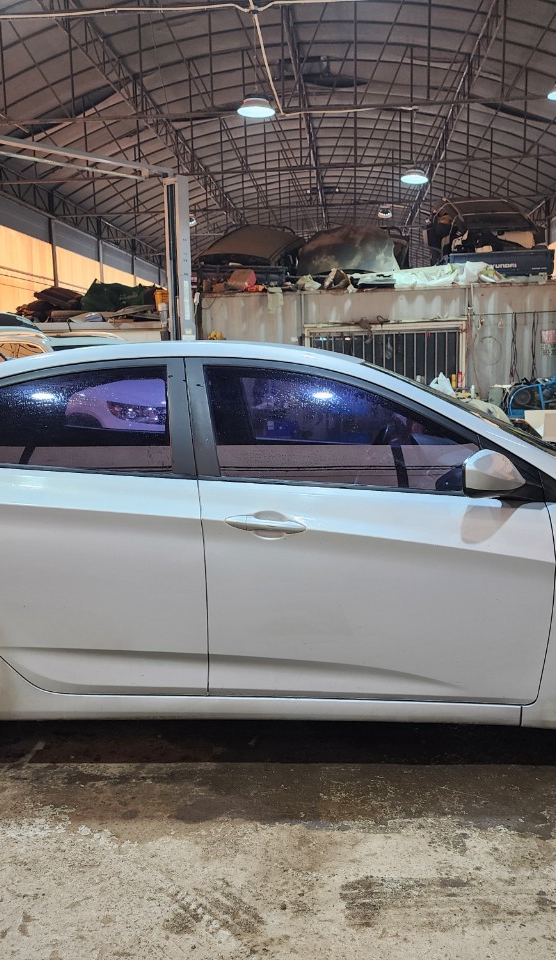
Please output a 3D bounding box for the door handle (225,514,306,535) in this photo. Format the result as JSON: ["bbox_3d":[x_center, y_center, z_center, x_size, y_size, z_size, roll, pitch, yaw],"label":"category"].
[{"bbox_3d":[-0.037,0.137,2.597,0.249,0.045,0.050,6,9,2],"label":"door handle"}]

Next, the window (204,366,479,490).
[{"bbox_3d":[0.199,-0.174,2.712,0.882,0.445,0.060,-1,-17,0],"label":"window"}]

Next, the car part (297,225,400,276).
[{"bbox_3d":[1.101,-3.550,13.100,1.500,0.920,0.250,-1,-22,5],"label":"car part"}]

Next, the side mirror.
[{"bbox_3d":[0.627,-0.018,2.492,0.160,0.135,0.210,-1,8,3],"label":"side mirror"}]

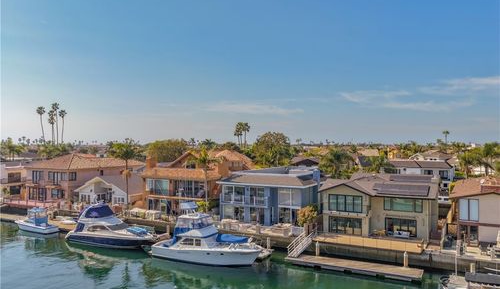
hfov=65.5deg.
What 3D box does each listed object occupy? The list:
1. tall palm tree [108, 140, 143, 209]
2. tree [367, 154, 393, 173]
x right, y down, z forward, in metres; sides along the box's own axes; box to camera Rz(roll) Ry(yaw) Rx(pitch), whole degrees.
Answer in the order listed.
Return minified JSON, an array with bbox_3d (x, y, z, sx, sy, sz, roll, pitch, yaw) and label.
[{"bbox_3d":[-21.605,5.063,68.000,5.500,11.875,5.500,0,0,0],"label":"tall palm tree"},{"bbox_3d":[28.652,7.306,86.000,5.400,10.190,5.400,0,0,0],"label":"tree"}]

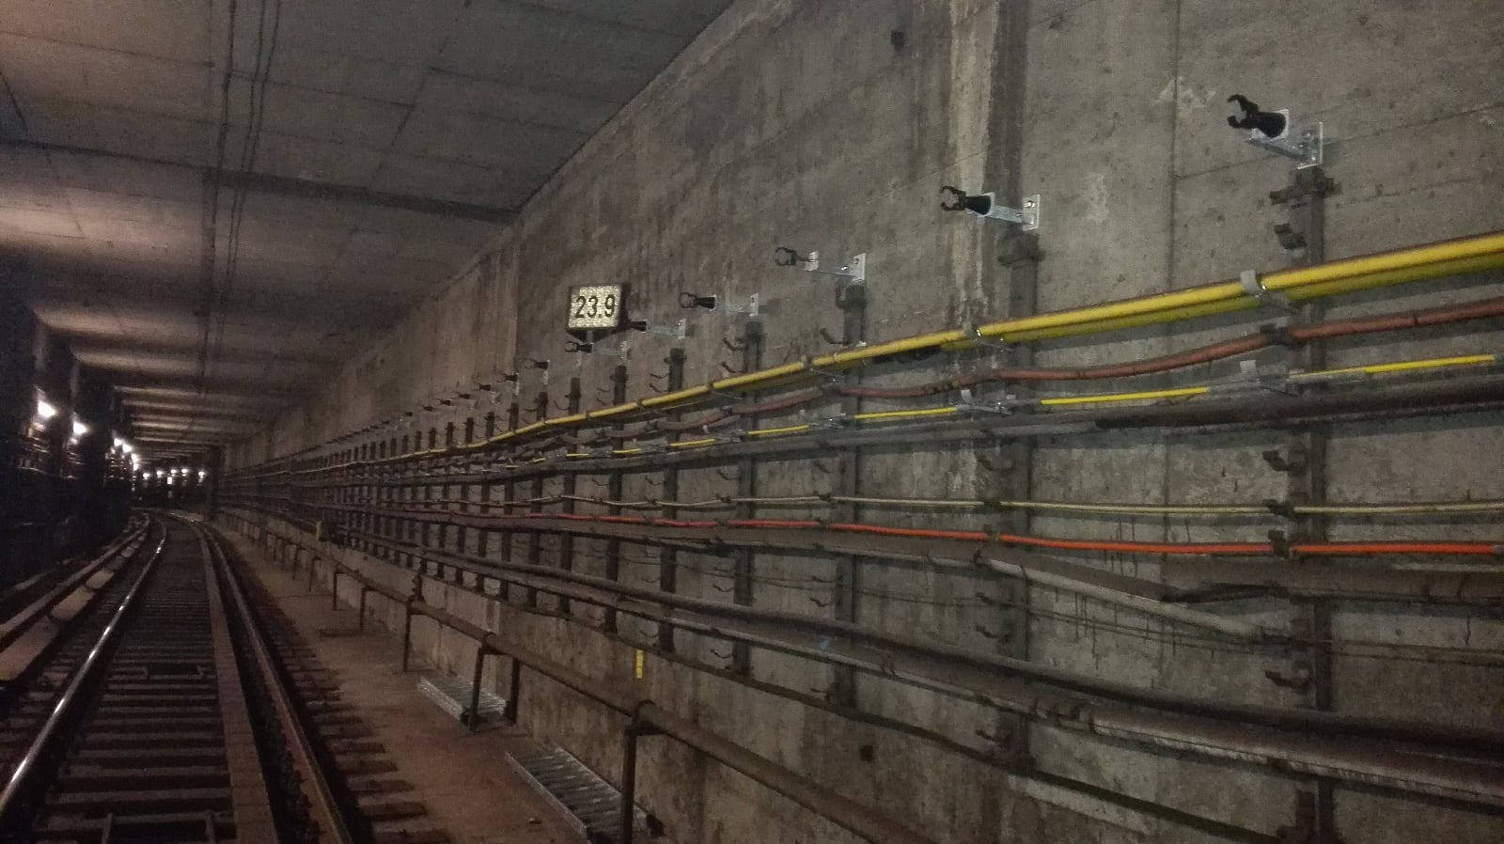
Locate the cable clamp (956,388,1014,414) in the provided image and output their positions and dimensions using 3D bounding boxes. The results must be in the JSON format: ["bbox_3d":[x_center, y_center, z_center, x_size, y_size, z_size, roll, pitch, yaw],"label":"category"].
[{"bbox_3d":[0.704,-0.058,3.351,0.185,0.062,0.065,4,-5,-24],"label":"cable clamp"}]

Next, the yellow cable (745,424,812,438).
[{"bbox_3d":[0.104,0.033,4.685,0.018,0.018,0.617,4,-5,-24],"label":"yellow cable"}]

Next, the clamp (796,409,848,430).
[{"bbox_3d":[0.276,-0.008,4.378,0.200,0.072,0.050,4,-5,-26],"label":"clamp"}]

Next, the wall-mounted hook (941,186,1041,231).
[{"bbox_3d":[0.733,-0.669,3.454,0.340,0.105,0.075,4,-5,-26],"label":"wall-mounted hook"}]

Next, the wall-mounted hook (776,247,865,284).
[{"bbox_3d":[0.260,-0.610,4.275,0.365,0.103,0.085,4,-5,-24],"label":"wall-mounted hook"}]

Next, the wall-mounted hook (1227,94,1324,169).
[{"bbox_3d":[1.208,-0.674,2.594,0.260,0.118,0.075,4,-5,-26],"label":"wall-mounted hook"}]

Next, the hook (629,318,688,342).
[{"bbox_3d":[-0.525,-0.503,6.034,0.350,0.106,0.075,4,-5,-26],"label":"hook"}]

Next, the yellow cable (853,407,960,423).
[{"bbox_3d":[0.505,-0.025,3.742,0.022,0.022,0.630,4,-5,-26],"label":"yellow cable"}]

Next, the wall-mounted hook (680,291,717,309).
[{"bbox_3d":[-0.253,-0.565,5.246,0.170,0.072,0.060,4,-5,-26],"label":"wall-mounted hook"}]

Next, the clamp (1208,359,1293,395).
[{"bbox_3d":[1.113,-0.097,2.474,0.160,0.063,0.100,4,-5,-24],"label":"clamp"}]

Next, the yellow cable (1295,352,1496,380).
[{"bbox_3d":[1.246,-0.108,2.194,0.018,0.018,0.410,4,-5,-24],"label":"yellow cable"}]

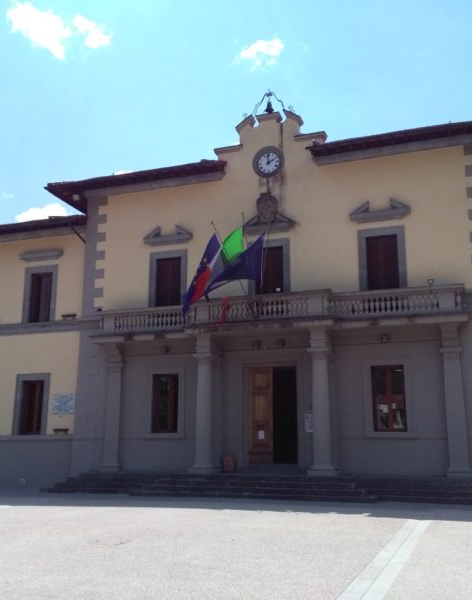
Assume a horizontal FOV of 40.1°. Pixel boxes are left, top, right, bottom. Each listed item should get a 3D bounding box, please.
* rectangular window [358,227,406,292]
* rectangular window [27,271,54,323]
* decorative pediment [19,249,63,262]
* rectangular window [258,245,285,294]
[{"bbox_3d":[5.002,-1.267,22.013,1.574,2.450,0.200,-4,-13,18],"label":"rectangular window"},{"bbox_3d":[-8.054,-0.091,26.894,1.067,2.145,0.200,-4,-13,18],"label":"rectangular window"},{"bbox_3d":[-8.101,-1.818,27.054,1.952,0.315,0.270,-4,-13,18],"label":"decorative pediment"},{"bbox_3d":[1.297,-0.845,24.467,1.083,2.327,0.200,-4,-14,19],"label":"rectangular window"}]

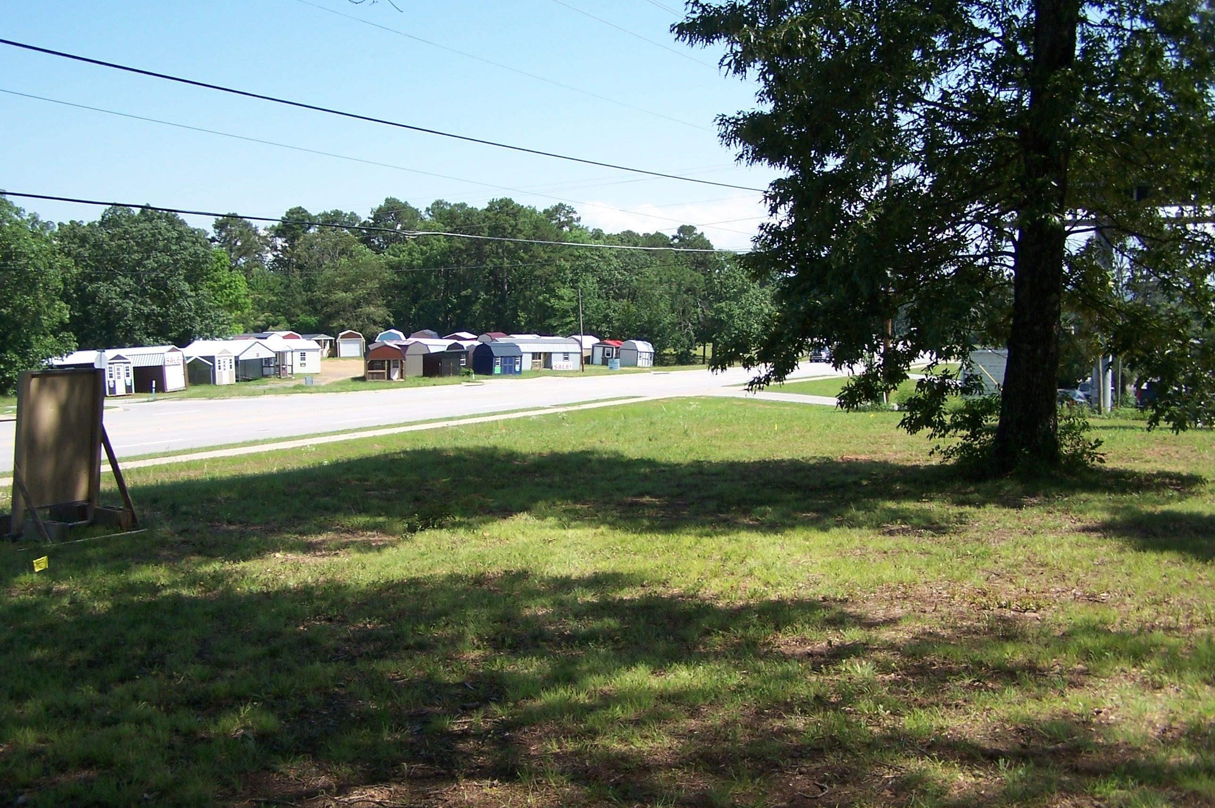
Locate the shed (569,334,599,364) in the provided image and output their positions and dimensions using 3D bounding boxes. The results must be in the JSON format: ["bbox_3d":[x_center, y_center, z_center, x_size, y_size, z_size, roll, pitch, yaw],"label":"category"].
[{"bbox_3d":[-2.971,-6.626,164.000,3.300,3.350,3.600,1,4,41],"label":"shed"}]

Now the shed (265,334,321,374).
[{"bbox_3d":[-30.300,-4.400,127.500,4.900,3.300,3.400,-2,3,-30],"label":"shed"}]

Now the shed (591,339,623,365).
[{"bbox_3d":[0.500,-5.550,144.600,3.000,2.750,4.000,1,3,27],"label":"shed"}]

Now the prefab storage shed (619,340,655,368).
[{"bbox_3d":[3.457,-5.784,154.000,2.500,3.030,2.950,1,4,41],"label":"prefab storage shed"}]

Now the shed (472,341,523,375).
[{"bbox_3d":[-10.428,-4.304,127.000,2.550,3.000,3.700,1,4,41],"label":"shed"}]

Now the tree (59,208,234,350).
[{"bbox_3d":[-44.200,-10.700,128.000,16.200,15.500,15.200,-1,3,-18],"label":"tree"}]

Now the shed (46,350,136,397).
[{"bbox_3d":[-34.700,-2.050,89.000,5.000,2.950,3.050,0,3,16],"label":"shed"}]

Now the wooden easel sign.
[{"bbox_3d":[-5.520,0.490,13.750,0.750,1.650,1.150,1,3,26],"label":"wooden easel sign"}]

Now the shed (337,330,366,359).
[{"bbox_3d":[-34.017,-7.907,177.000,3.650,3.550,6.000,-2,3,-11],"label":"shed"}]

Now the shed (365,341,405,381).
[{"bbox_3d":[-20.100,-3.750,120.000,3.600,3.500,5.200,-1,3,-13],"label":"shed"}]

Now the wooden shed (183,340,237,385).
[{"bbox_3d":[-31.788,-3.229,106.000,3.900,3.250,2.440,0,3,23],"label":"wooden shed"}]

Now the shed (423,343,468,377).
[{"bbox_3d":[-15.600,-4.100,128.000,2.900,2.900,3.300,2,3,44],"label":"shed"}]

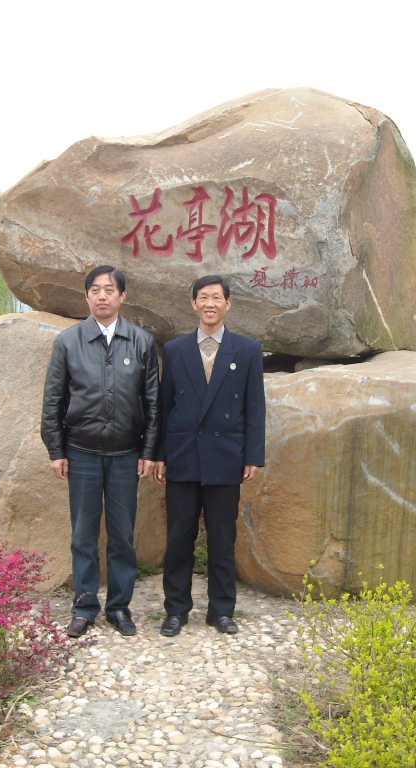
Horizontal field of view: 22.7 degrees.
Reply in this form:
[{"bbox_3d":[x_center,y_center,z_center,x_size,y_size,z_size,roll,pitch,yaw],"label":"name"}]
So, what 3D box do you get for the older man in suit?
[{"bbox_3d":[0.012,0.318,4.950,0.540,1.680,0.330,1,2,-1],"label":"older man in suit"}]

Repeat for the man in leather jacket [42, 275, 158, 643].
[{"bbox_3d":[-0.519,0.299,4.950,0.560,1.720,0.330,1,2,-2],"label":"man in leather jacket"}]

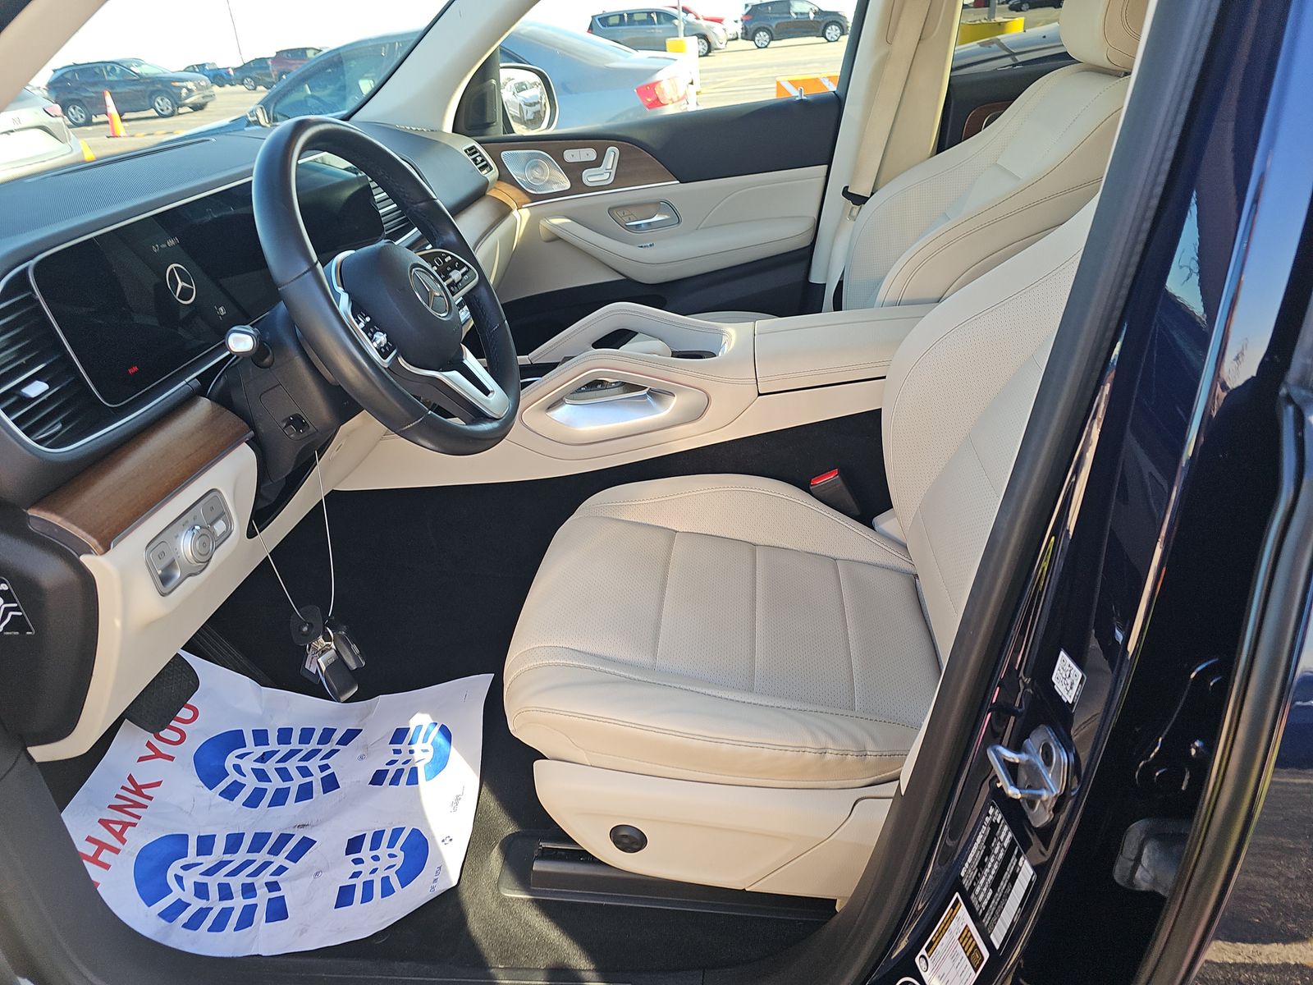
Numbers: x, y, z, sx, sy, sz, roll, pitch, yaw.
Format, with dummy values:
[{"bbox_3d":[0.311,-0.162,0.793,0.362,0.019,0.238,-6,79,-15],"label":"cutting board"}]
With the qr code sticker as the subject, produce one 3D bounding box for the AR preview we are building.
[{"bbox_3d":[0.230,0.104,0.487,0.001,0.023,0.022,0,28,-8],"label":"qr code sticker"}]

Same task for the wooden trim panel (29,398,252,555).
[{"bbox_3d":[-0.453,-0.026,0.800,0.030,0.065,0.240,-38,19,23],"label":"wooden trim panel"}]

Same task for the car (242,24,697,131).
[{"bbox_3d":[-2.062,-2.902,7.112,4.750,1.450,1.820,-2,29,7],"label":"car"}]

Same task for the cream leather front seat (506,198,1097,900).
[{"bbox_3d":[0.304,-0.101,0.907,0.970,0.950,0.550,-2,29,7],"label":"cream leather front seat"}]

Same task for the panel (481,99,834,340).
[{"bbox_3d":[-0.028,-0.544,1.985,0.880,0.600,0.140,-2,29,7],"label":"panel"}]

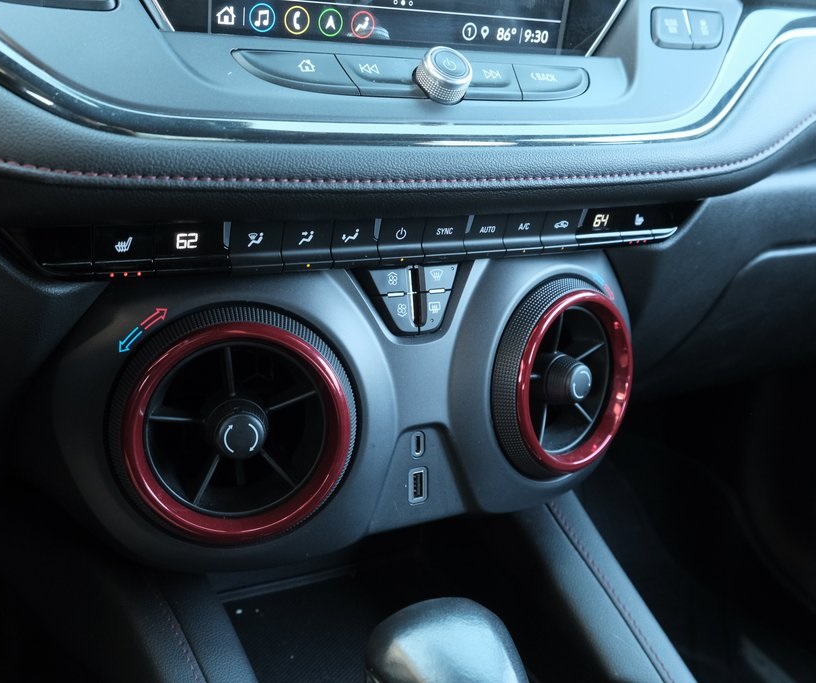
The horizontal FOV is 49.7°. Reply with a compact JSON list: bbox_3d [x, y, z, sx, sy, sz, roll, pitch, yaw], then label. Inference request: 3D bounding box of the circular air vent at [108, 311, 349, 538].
[{"bbox_3d":[-0.071,0.038,0.371,0.094,0.094,0.013,-4,10,-15],"label":"circular air vent"}]

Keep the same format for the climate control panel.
[{"bbox_3d":[0.001,-0.049,0.408,0.338,0.024,0.022,-7,11,-28],"label":"climate control panel"}]

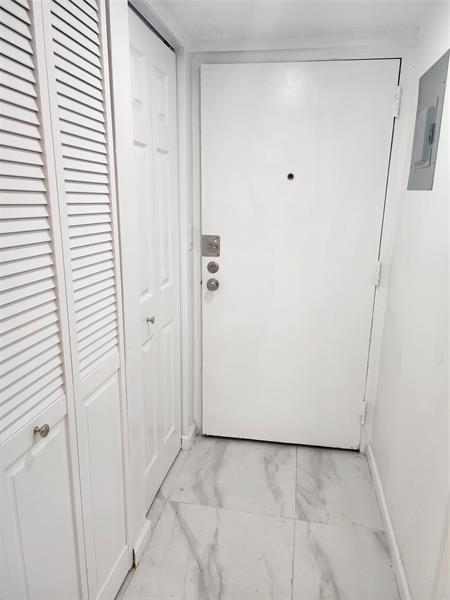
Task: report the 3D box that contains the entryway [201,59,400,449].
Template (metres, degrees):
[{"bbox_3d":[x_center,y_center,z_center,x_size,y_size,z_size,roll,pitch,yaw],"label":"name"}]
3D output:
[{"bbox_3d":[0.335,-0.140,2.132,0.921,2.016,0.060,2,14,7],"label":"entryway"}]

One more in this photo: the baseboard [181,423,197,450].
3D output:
[{"bbox_3d":[-0.211,0.805,2.347,0.055,0.080,0.141,2,14,7],"label":"baseboard"}]

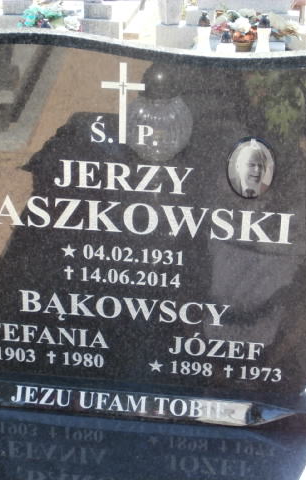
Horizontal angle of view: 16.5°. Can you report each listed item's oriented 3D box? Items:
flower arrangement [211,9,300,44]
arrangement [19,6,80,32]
[{"bbox_3d":[0.494,-1.018,5.050,0.410,0.175,0.230,4,27,5],"label":"flower arrangement"},{"bbox_3d":[-0.516,-1.093,5.200,0.295,0.120,0.190,4,27,5],"label":"arrangement"}]

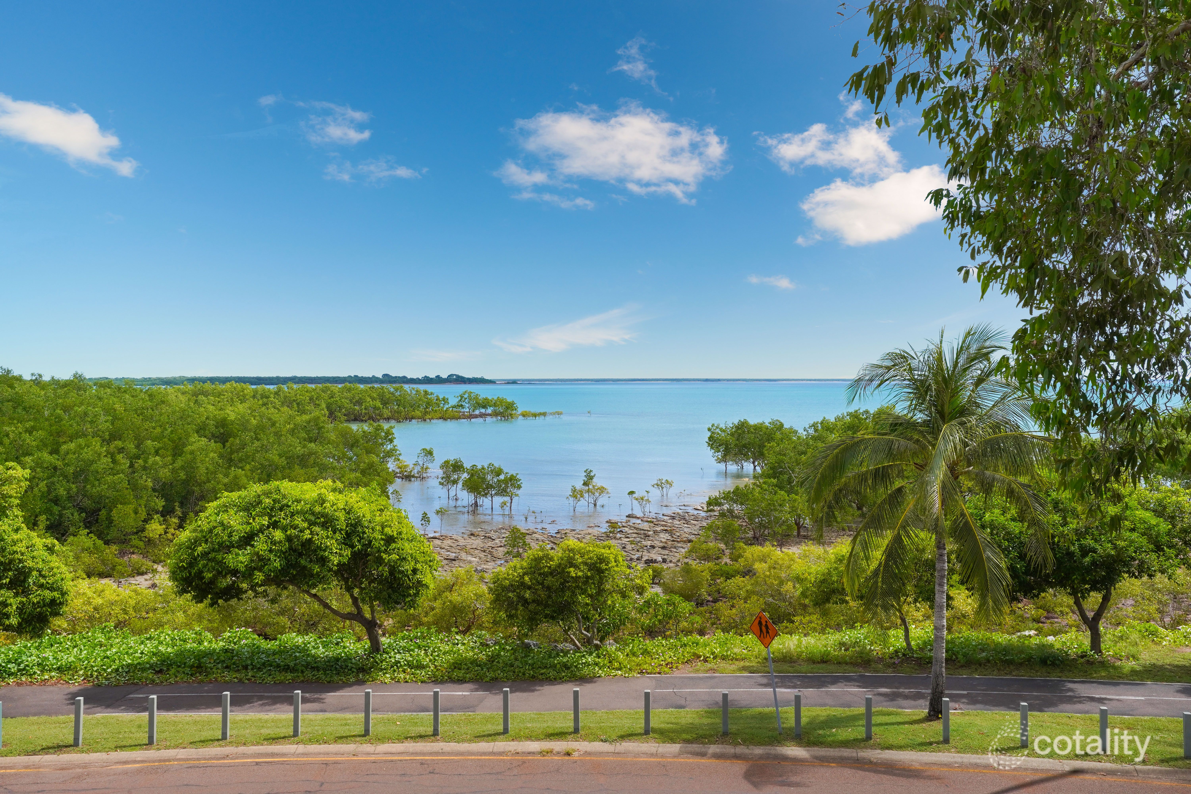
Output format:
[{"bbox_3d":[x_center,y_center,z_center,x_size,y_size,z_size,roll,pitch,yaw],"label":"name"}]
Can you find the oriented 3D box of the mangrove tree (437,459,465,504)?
[{"bbox_3d":[-13.410,7.727,108.000,2.600,4.170,2.500,0,1,0],"label":"mangrove tree"}]

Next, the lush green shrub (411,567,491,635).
[{"bbox_3d":[-4.609,6.589,37.000,2.640,2.300,2.500,0,1,0],"label":"lush green shrub"}]

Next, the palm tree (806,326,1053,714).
[{"bbox_3d":[7.496,2.822,26.200,5.580,8.890,5.400,0,1,0],"label":"palm tree"}]

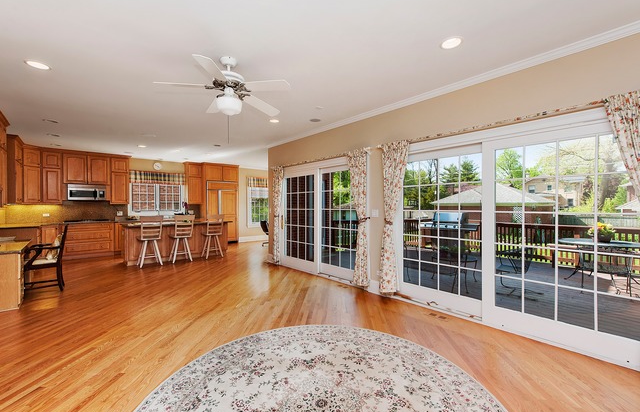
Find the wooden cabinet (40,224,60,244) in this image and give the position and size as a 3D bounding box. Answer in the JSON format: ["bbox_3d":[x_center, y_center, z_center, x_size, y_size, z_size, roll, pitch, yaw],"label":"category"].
[{"bbox_3d":[-6.649,0.876,7.071,0.372,0.871,0.594,0,0,-42],"label":"wooden cabinet"}]

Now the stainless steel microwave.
[{"bbox_3d":[-6.216,-0.327,7.596,0.774,0.421,0.396,0,0,-42],"label":"stainless steel microwave"}]

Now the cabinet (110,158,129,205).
[{"bbox_3d":[-5.661,-0.688,8.040,0.410,1.300,0.360,0,0,-40],"label":"cabinet"}]

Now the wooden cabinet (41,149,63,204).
[{"bbox_3d":[-6.736,-0.704,7.158,0.382,1.336,0.337,0,0,-42],"label":"wooden cabinet"}]

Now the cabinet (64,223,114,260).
[{"bbox_3d":[-6.117,0.874,7.531,1.030,0.871,0.634,0,0,-42],"label":"cabinet"}]

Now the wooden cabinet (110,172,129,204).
[{"bbox_3d":[-5.716,-0.490,8.093,0.425,0.901,0.337,0,0,-42],"label":"wooden cabinet"}]

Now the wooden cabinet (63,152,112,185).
[{"bbox_3d":[-6.199,-0.950,7.591,0.950,0.820,0.360,0,0,-40],"label":"wooden cabinet"}]

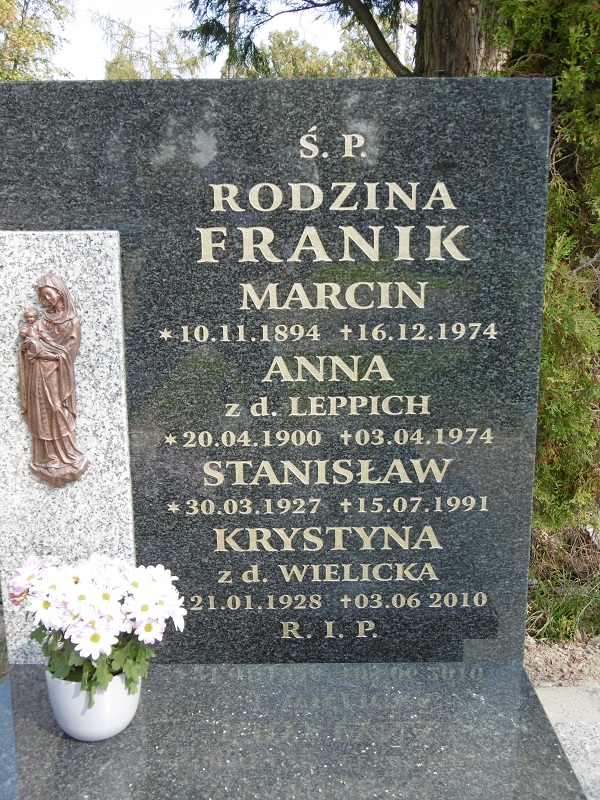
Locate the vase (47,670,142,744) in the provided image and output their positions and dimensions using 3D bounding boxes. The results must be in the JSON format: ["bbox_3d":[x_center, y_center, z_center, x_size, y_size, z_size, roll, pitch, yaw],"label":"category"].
[{"bbox_3d":[-0.306,0.439,1.319,0.140,0.109,0.140,-1,12,0],"label":"vase"}]

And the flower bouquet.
[{"bbox_3d":[-0.298,0.339,1.298,0.260,0.210,0.245,-1,12,0],"label":"flower bouquet"}]

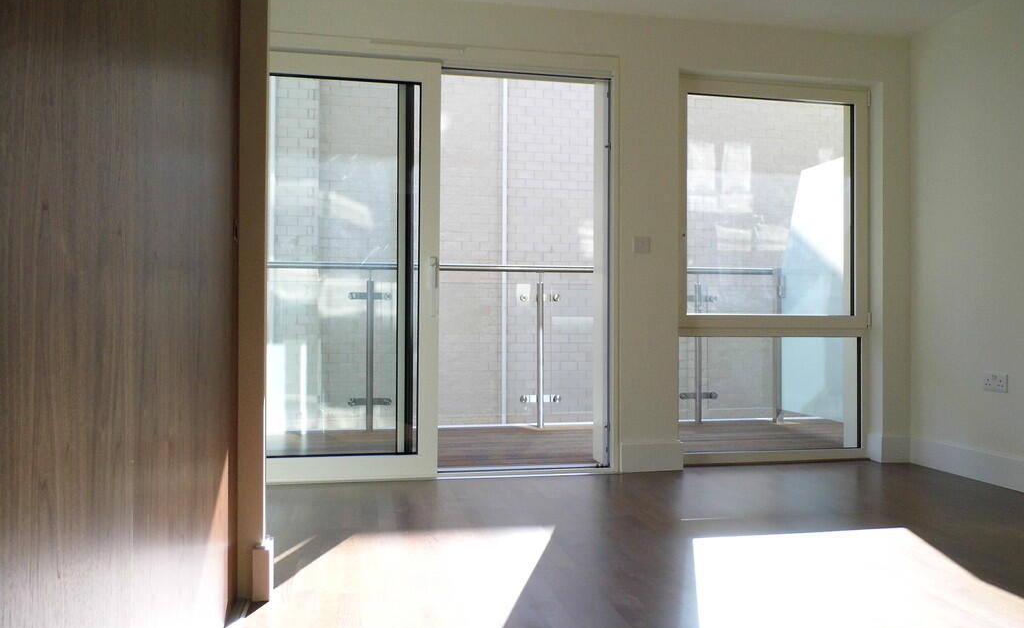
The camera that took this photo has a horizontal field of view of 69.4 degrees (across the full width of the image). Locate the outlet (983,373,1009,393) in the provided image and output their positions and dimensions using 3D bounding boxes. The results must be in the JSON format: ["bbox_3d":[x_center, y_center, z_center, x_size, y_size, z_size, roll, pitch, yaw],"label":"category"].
[{"bbox_3d":[2.344,0.334,3.577,0.012,0.086,0.144,0,-1,-11],"label":"outlet"}]

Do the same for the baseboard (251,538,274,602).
[{"bbox_3d":[-0.703,0.724,2.098,0.045,0.148,0.090,0,-1,-11],"label":"baseboard"}]

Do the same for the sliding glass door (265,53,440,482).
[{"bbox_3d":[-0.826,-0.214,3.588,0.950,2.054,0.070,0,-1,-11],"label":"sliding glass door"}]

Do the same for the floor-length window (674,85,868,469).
[{"bbox_3d":[1.441,-0.232,4.142,1.197,2.110,0.080,0,-1,-11],"label":"floor-length window"}]

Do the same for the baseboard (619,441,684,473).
[{"bbox_3d":[0.732,0.750,3.864,0.344,0.148,0.022,0,-1,-11],"label":"baseboard"}]

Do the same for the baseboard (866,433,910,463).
[{"bbox_3d":[2.131,0.761,4.176,0.182,0.148,0.124,0,-1,-11],"label":"baseboard"}]

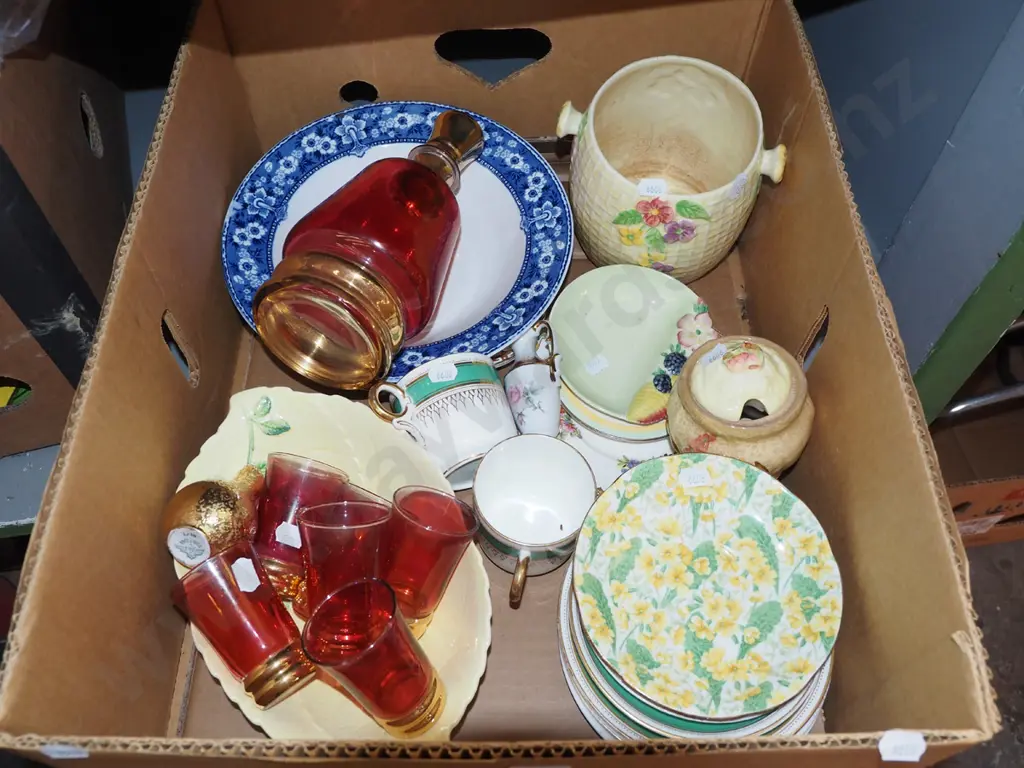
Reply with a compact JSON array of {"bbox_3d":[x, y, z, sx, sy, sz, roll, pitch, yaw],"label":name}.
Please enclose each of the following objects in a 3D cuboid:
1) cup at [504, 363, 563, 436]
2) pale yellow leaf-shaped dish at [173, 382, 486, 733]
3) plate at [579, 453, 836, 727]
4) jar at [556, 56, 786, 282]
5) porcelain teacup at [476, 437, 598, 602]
[{"bbox_3d":[0.021,0.022,0.615,0.048,0.040,0.060,-4,62,-2],"label":"cup"},{"bbox_3d":[-0.112,0.111,0.558,0.180,0.047,0.265,-24,62,-14],"label":"pale yellow leaf-shaped dish"},{"bbox_3d":[0.118,0.122,0.545,0.162,0.020,0.162,0,63,0],"label":"plate"},{"bbox_3d":[0.113,-0.152,0.663,0.164,0.130,0.140,14,68,7],"label":"jar"},{"bbox_3d":[0.012,0.095,0.581,0.078,0.061,0.109,9,58,5],"label":"porcelain teacup"}]

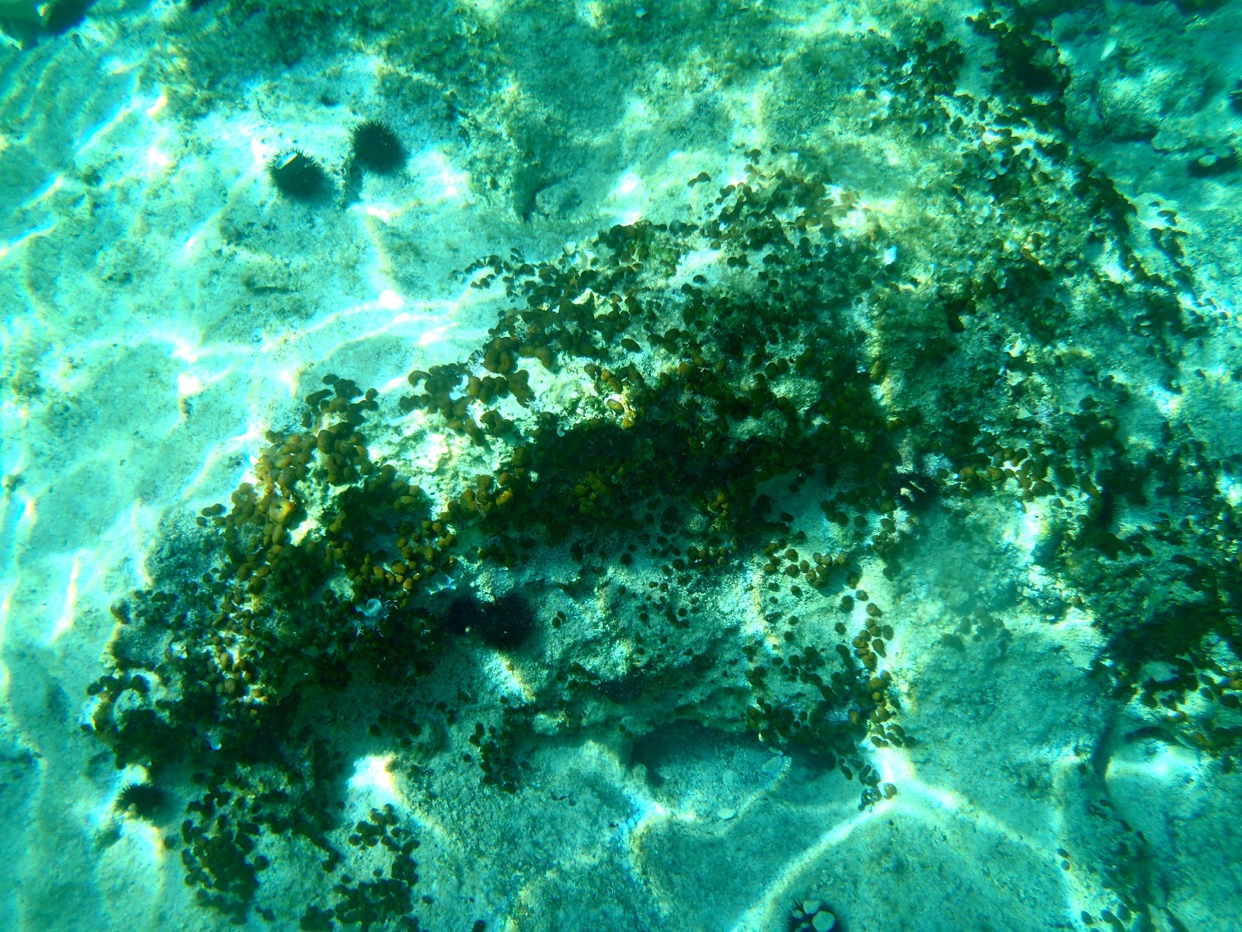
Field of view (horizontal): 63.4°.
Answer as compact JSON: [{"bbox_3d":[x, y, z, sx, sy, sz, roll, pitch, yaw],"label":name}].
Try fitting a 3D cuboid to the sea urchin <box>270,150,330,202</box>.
[{"bbox_3d":[-0.568,-0.515,1.780,0.105,0.060,0.100,0,63,0],"label":"sea urchin"}]

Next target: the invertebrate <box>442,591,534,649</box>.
[{"bbox_3d":[-0.200,0.236,1.530,0.142,0.060,0.088,0,63,0],"label":"invertebrate"}]

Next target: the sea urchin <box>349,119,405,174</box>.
[{"bbox_3d":[-0.436,-0.573,1.800,0.097,0.060,0.097,0,63,0],"label":"sea urchin"}]

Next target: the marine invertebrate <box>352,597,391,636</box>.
[{"bbox_3d":[-0.377,0.227,1.520,0.056,0.042,0.052,0,63,0],"label":"marine invertebrate"}]

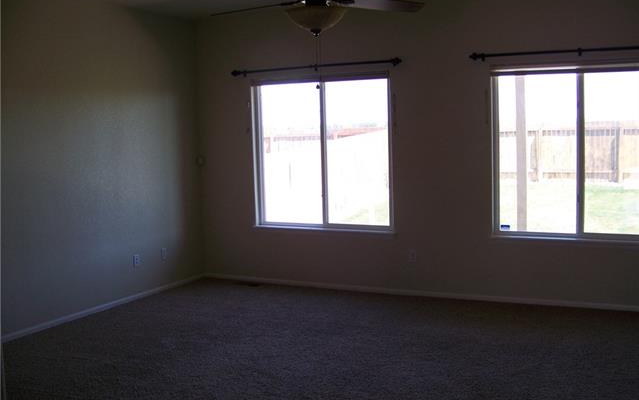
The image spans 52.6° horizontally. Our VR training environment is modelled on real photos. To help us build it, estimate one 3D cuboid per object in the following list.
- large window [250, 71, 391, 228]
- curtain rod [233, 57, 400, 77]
[{"bbox_3d":[0.018,-0.455,6.301,1.438,1.479,0.110,1,5,23],"label":"large window"},{"bbox_3d":[-0.064,-1.258,6.165,1.769,0.075,0.100,1,5,23],"label":"curtain rod"}]

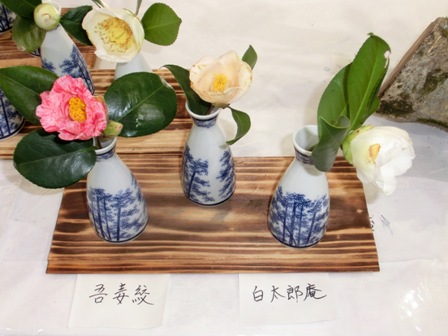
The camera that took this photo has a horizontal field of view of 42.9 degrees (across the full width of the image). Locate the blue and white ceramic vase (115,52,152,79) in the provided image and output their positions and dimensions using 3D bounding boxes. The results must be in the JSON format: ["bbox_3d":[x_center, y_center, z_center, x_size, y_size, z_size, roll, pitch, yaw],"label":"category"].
[{"bbox_3d":[-0.099,-0.096,0.635,0.059,0.137,0.059,0,53,0],"label":"blue and white ceramic vase"}]

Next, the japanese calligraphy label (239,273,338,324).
[{"bbox_3d":[0.061,0.128,0.562,0.091,0.002,0.053,0,53,1],"label":"japanese calligraphy label"}]

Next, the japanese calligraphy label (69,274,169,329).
[{"bbox_3d":[-0.102,0.130,0.561,0.093,0.002,0.056,2,53,2],"label":"japanese calligraphy label"}]

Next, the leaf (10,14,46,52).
[{"bbox_3d":[-0.205,-0.143,0.605,0.037,0.052,0.014,34,17,-2],"label":"leaf"}]

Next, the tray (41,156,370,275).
[{"bbox_3d":[-0.011,0.048,0.618,0.334,0.009,0.143,0,53,0],"label":"tray"}]

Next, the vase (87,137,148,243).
[{"bbox_3d":[-0.109,0.016,0.551,0.059,0.138,0.059,0,53,0],"label":"vase"}]

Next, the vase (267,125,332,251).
[{"bbox_3d":[0.077,0.018,0.546,0.061,0.141,0.061,0,53,0],"label":"vase"}]

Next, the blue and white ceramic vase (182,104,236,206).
[{"bbox_3d":[-0.017,-0.018,0.580,0.058,0.132,0.058,0,53,0],"label":"blue and white ceramic vase"}]

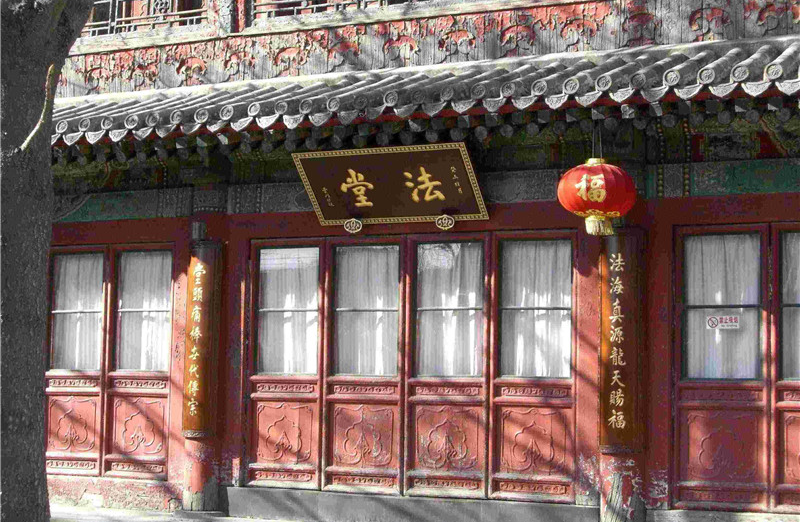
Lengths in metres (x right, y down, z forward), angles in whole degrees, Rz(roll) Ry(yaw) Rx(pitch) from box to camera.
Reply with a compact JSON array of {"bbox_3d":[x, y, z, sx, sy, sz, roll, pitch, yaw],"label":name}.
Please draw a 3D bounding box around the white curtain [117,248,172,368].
[{"bbox_3d":[-2.397,0.471,14.376,0.605,1.130,0.050,-1,-5,26],"label":"white curtain"}]

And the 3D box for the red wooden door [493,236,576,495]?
[{"bbox_3d":[1.103,0.856,12.530,0.763,2.205,0.070,-1,-5,26],"label":"red wooden door"}]

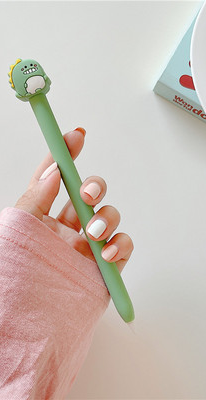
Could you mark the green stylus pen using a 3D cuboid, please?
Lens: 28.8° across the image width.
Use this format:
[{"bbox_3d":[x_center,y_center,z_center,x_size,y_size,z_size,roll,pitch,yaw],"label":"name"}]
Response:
[{"bbox_3d":[-0.016,-0.006,0.248,0.023,0.017,0.175,-23,90,-8],"label":"green stylus pen"}]

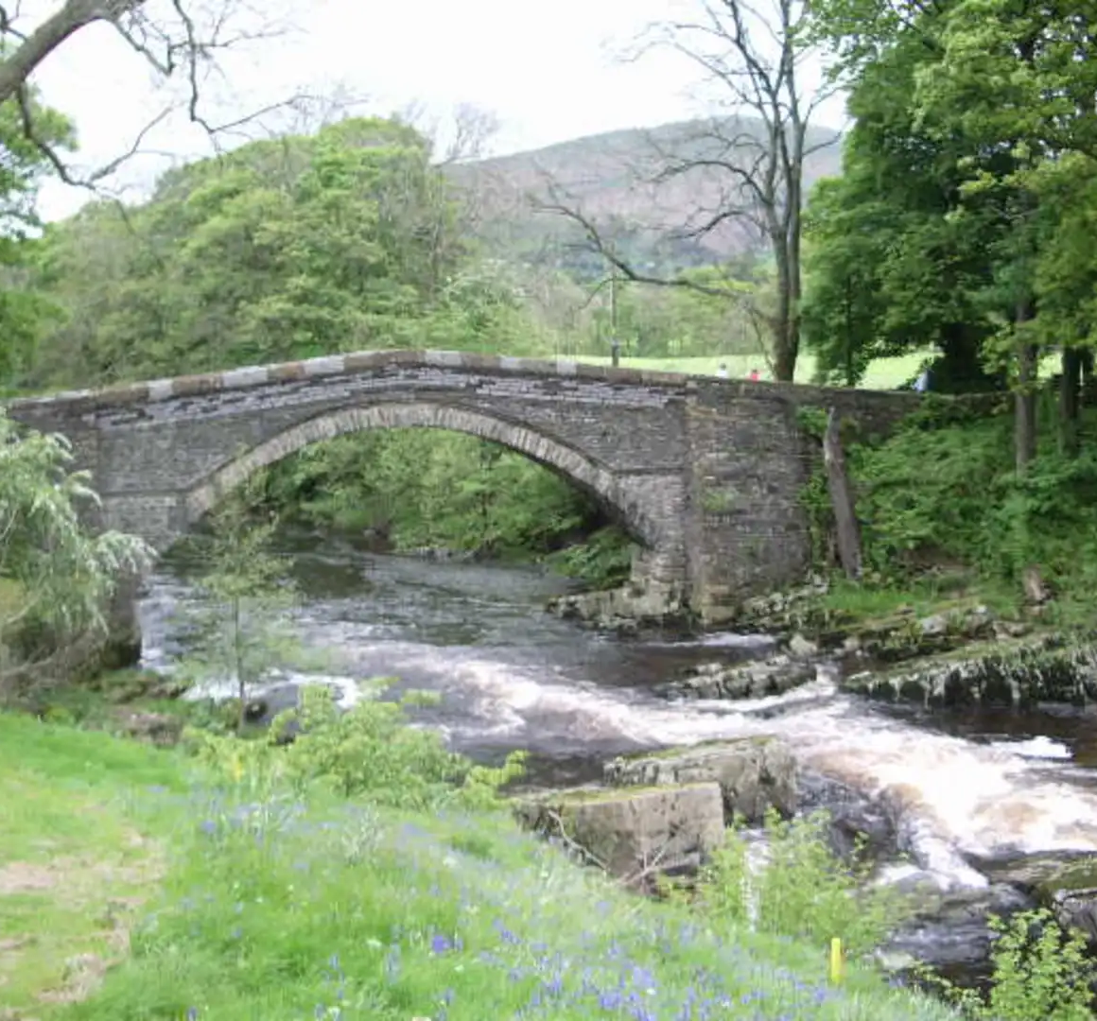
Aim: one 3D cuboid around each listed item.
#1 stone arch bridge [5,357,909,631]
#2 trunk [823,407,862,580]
[{"bbox_3d":[-1.639,-0.496,34.767,21.877,6.827,4.200,-2,3,-14],"label":"stone arch bridge"},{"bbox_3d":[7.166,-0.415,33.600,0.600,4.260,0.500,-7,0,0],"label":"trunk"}]

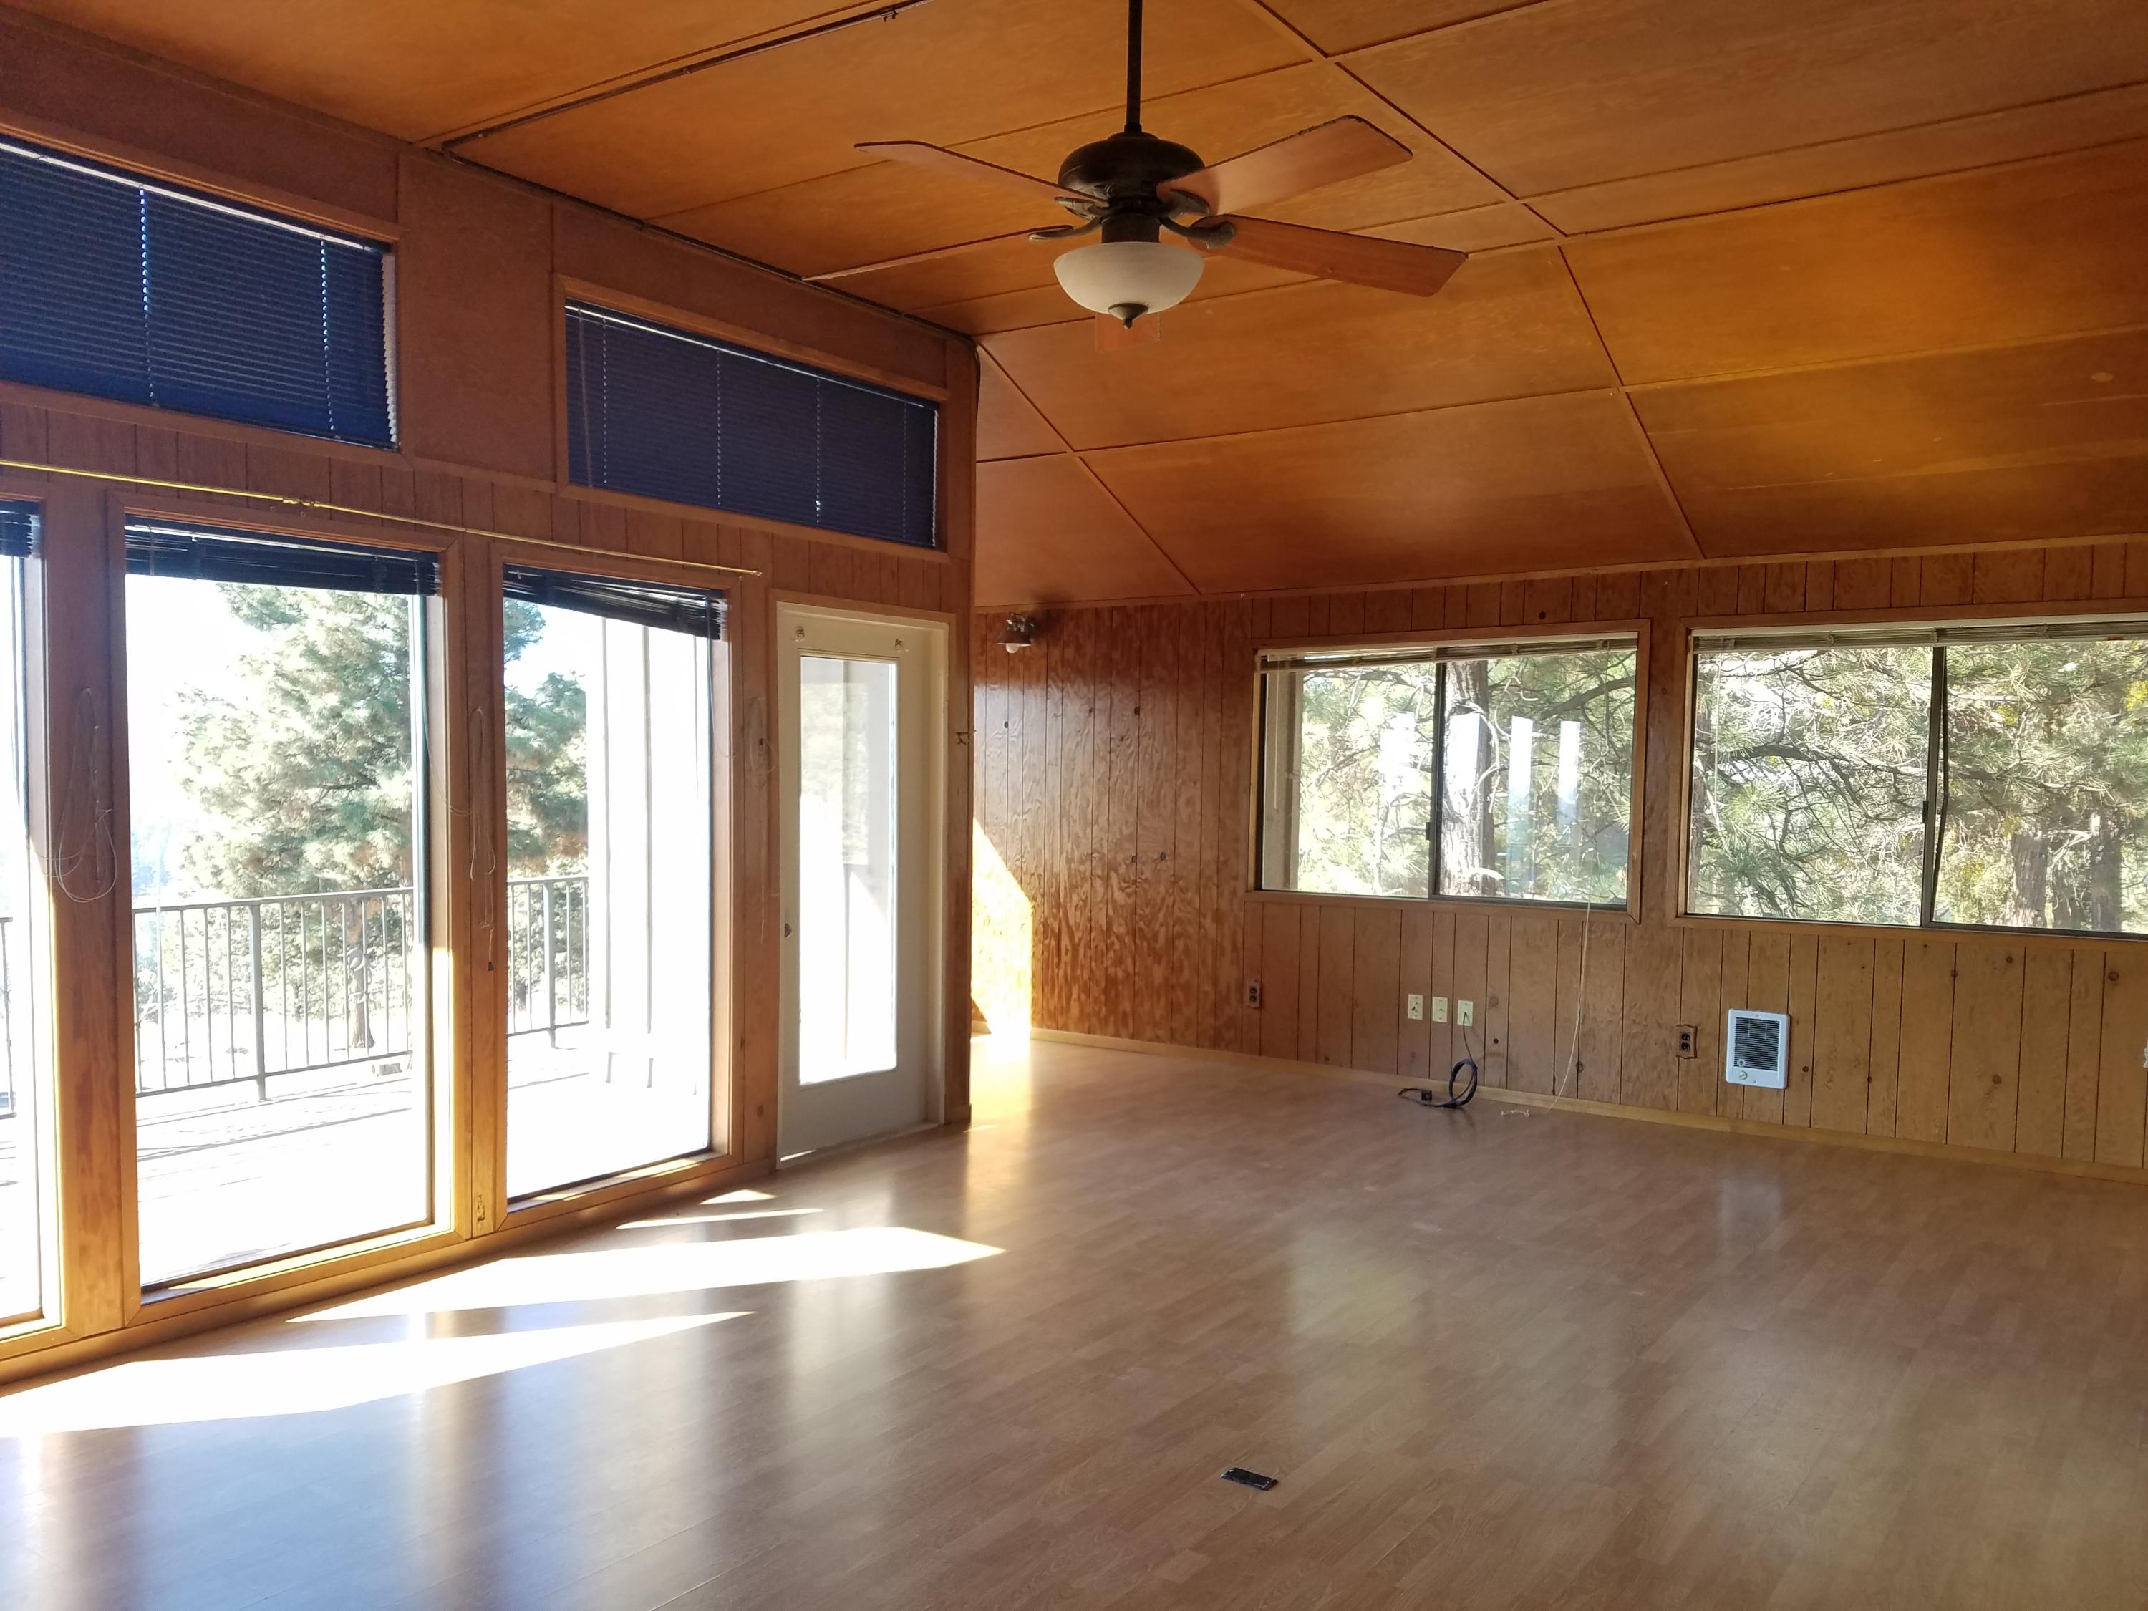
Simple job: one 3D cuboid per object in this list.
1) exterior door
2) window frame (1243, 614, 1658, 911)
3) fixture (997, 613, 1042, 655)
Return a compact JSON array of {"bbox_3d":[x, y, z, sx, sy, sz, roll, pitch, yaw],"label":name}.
[{"bbox_3d":[-0.853,0.302,6.375,0.070,2.050,0.940,1,2,34],"label":"exterior door"},{"bbox_3d":[1.670,-0.156,7.468,1.920,1.310,0.100,1,2,34],"label":"window frame"},{"bbox_3d":[-0.306,-0.931,8.619,0.180,0.210,0.220,1,2,34],"label":"fixture"}]

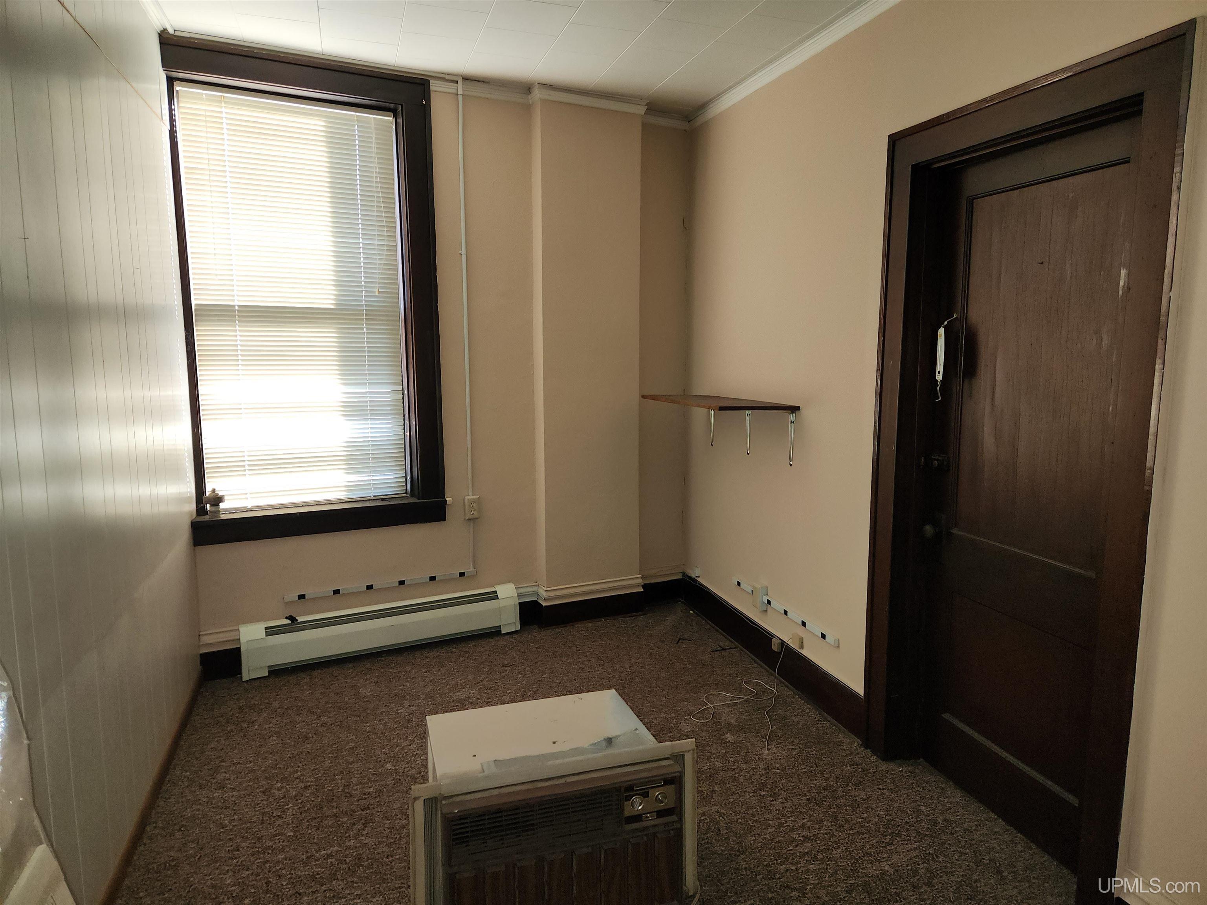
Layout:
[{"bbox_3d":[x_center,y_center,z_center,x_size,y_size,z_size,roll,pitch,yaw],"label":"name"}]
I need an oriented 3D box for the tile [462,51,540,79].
[{"bbox_3d":[-0.455,-1.705,3.543,0.300,0.018,0.305,-3,8,-17],"label":"tile"}]

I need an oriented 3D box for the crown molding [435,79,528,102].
[{"bbox_3d":[-0.567,-1.722,3.811,0.500,0.075,0.045,-4,9,-28],"label":"crown molding"}]

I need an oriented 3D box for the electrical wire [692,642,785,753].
[{"bbox_3d":[0.629,0.993,3.360,0.550,0.190,0.630,-3,8,-17],"label":"electrical wire"}]

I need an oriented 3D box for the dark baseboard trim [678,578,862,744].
[{"bbox_3d":[0.729,0.897,3.850,0.025,0.170,1.729,-3,8,-17],"label":"dark baseboard trim"}]

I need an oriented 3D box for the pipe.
[{"bbox_3d":[-0.671,-0.571,3.903,0.022,2.371,0.022,-4,9,-27],"label":"pipe"}]

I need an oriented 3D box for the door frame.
[{"bbox_3d":[1.200,0.078,2.399,0.150,2.197,1.049,-3,8,-17],"label":"door frame"}]

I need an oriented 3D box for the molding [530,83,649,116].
[{"bbox_3d":[-0.062,-1.754,4.031,0.650,0.072,0.130,-4,9,-28],"label":"molding"}]

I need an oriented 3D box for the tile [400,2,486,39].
[{"bbox_3d":[-0.618,-1.669,3.106,0.305,0.016,0.305,-3,8,-17],"label":"tile"}]

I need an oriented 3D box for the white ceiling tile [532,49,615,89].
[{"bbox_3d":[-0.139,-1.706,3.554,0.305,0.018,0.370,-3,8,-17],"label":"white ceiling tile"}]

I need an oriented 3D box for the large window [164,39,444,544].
[{"bbox_3d":[-1.298,-0.654,3.616,1.110,2.057,0.200,-4,9,-27],"label":"large window"}]

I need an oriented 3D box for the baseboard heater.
[{"bbox_3d":[-1.034,0.850,3.895,1.330,0.228,0.085,-4,9,-28],"label":"baseboard heater"}]

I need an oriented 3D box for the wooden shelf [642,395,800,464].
[{"bbox_3d":[0.499,-0.132,3.960,0.335,0.280,1.220,-3,8,-17],"label":"wooden shelf"}]

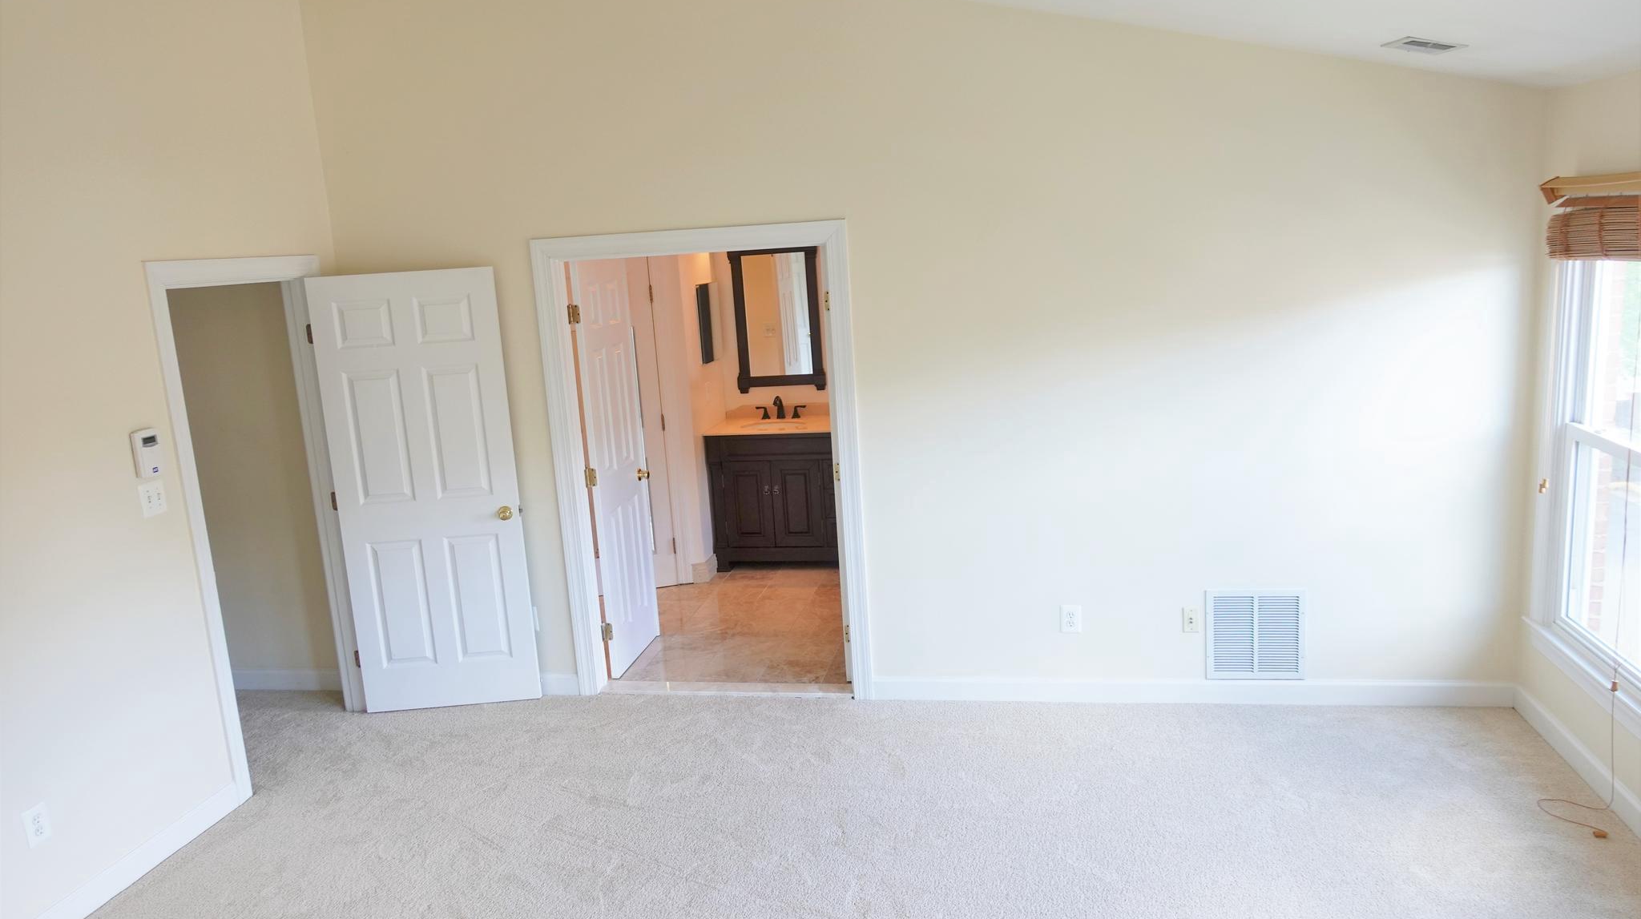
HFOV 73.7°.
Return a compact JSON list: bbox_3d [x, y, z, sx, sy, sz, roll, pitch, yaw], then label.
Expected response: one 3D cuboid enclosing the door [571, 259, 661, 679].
[{"bbox_3d":[-1.021,0.022,5.504,0.040,2.030,0.610,-2,11,11],"label":"door"}]

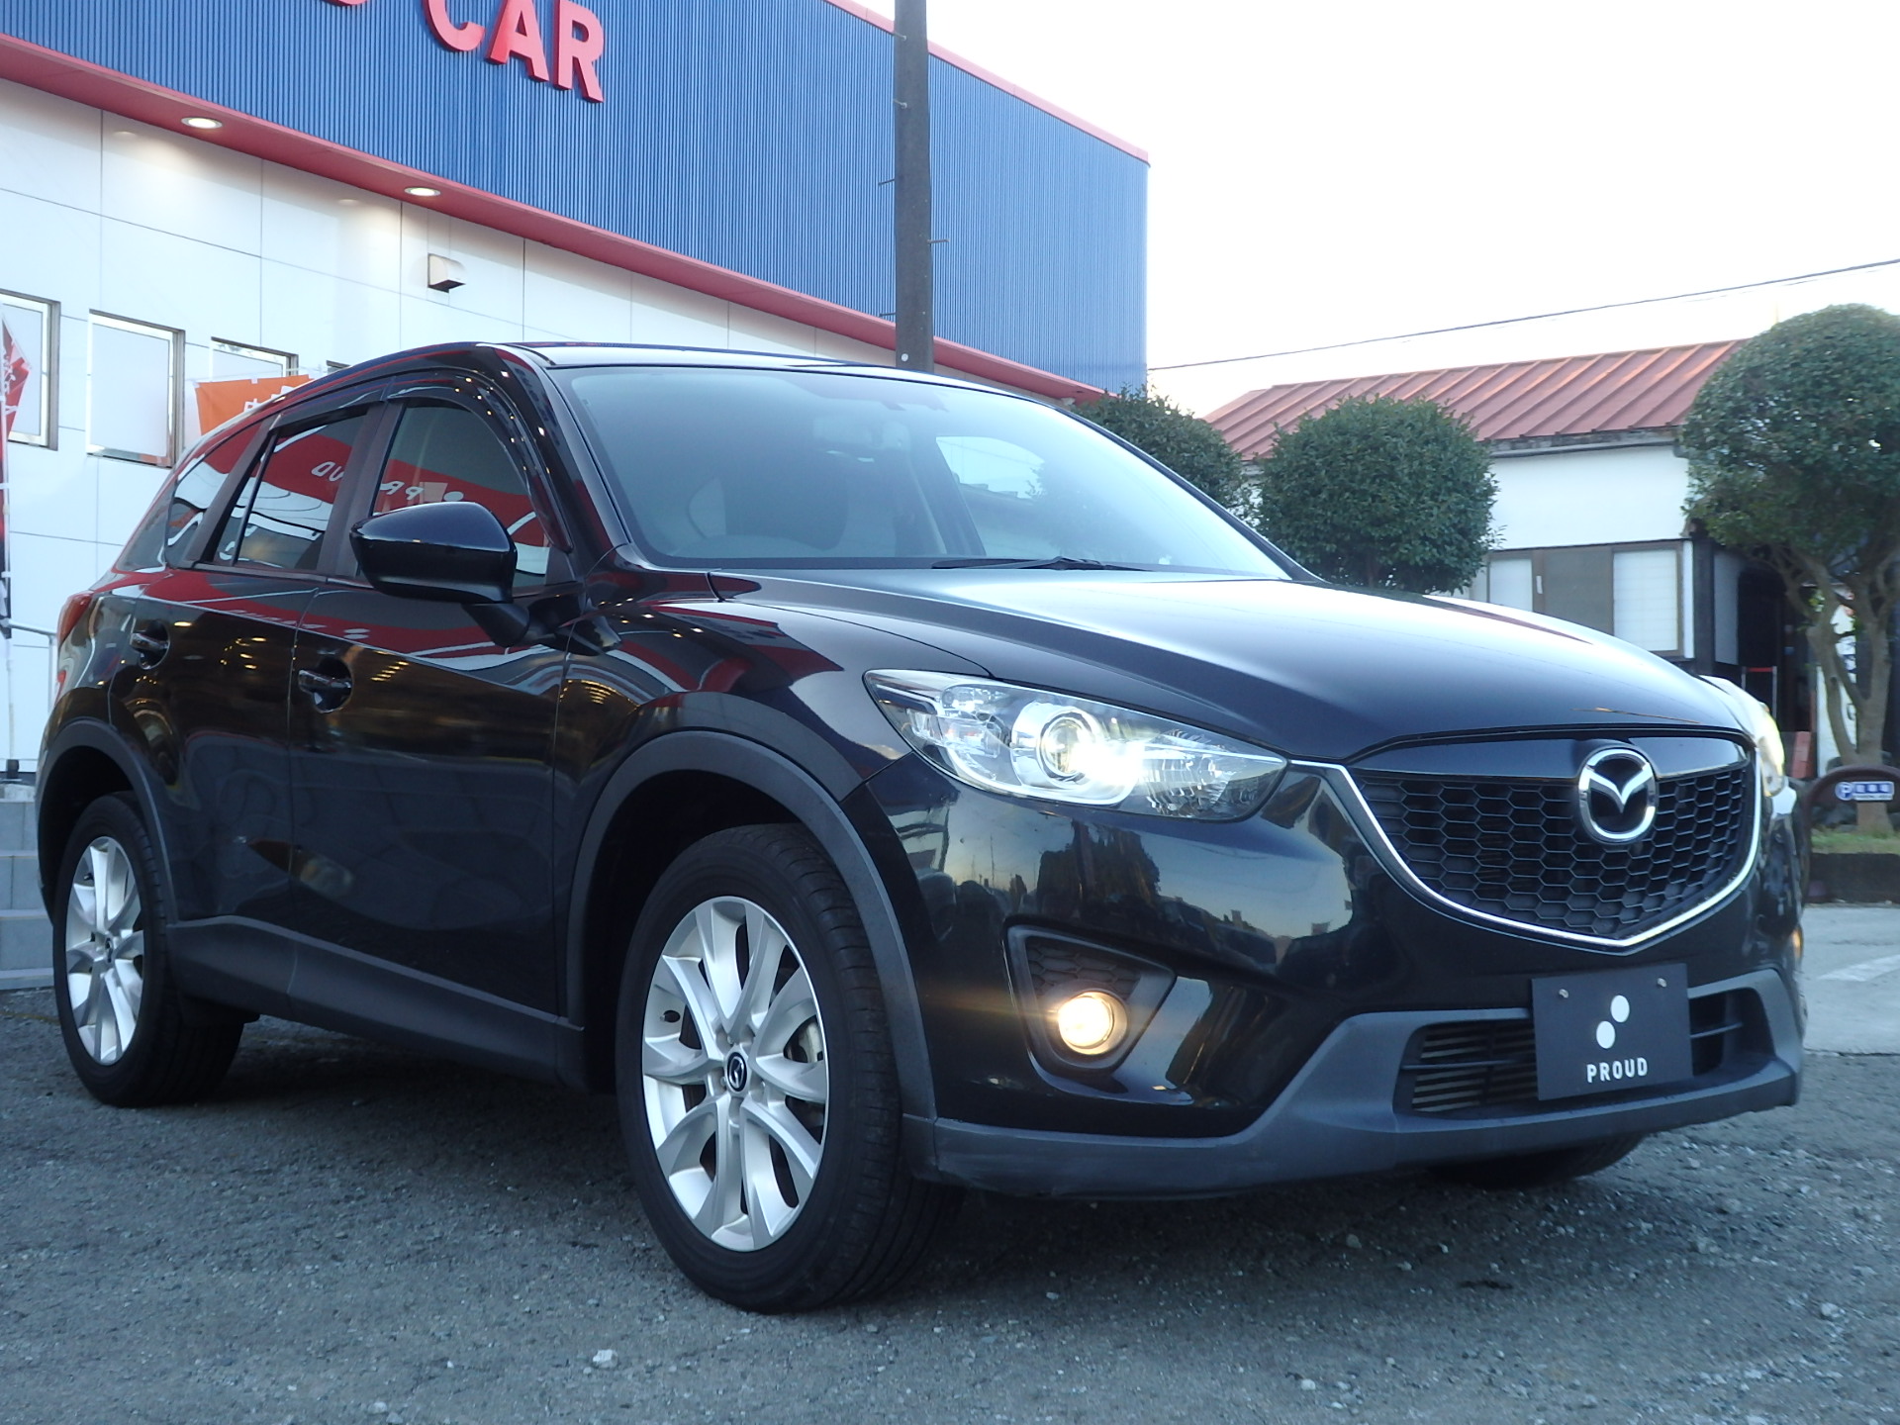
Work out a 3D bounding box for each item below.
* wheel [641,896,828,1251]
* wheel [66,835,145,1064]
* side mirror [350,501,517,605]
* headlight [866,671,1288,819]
[{"bbox_3d":[-0.250,0.527,3.668,0.190,0.520,0.520,0,-1,-36],"label":"wheel"},{"bbox_3d":[-1.899,0.558,5.806,0.190,0.520,0.520,0,-1,-38],"label":"wheel"},{"bbox_3d":[-0.895,-0.266,4.271,0.245,0.178,0.170,0,-1,-38],"label":"side mirror"},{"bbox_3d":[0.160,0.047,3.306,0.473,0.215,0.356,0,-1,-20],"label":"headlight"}]

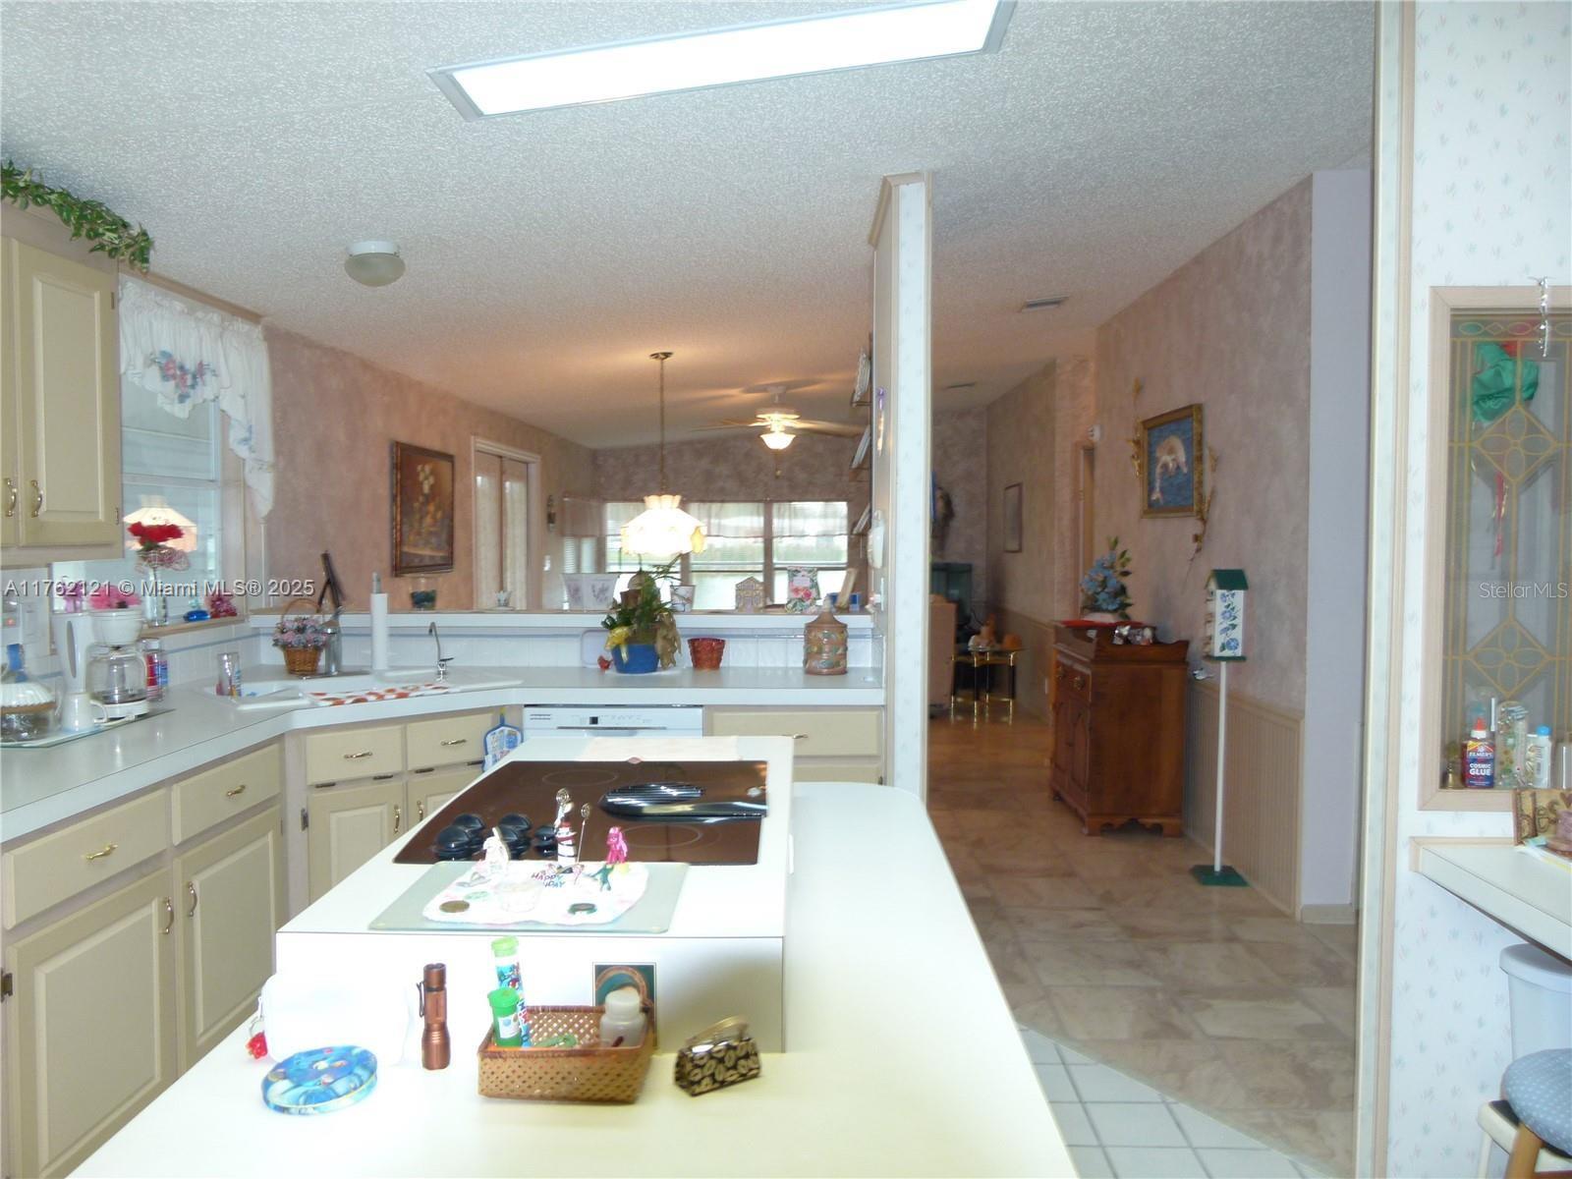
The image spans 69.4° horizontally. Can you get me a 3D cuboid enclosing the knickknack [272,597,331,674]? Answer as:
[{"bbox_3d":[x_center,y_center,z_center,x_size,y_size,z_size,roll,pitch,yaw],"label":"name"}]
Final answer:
[{"bbox_3d":[-1.835,0.174,4.308,0.210,0.279,0.190,0,3,1],"label":"knickknack"}]

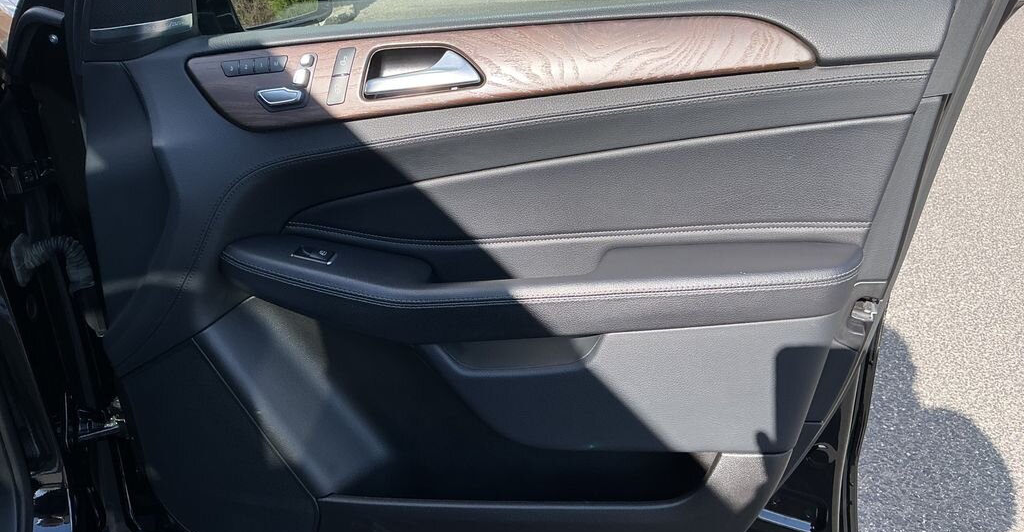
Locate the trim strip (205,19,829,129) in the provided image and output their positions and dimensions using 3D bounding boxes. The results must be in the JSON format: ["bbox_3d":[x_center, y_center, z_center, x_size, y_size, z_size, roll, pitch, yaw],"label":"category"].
[{"bbox_3d":[-0.021,-0.213,0.917,0.668,0.090,0.030,-4,15,6],"label":"trim strip"}]

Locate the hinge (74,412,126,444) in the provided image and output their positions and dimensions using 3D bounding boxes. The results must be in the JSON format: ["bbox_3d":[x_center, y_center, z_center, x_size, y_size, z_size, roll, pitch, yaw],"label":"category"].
[{"bbox_3d":[-0.584,0.231,1.217,0.062,0.040,0.042,2,23,5],"label":"hinge"}]

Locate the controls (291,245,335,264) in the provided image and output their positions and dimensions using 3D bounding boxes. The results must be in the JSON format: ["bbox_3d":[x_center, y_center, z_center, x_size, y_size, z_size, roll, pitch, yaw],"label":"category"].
[{"bbox_3d":[-0.222,-0.013,0.963,0.045,0.012,0.028,9,23,2],"label":"controls"}]

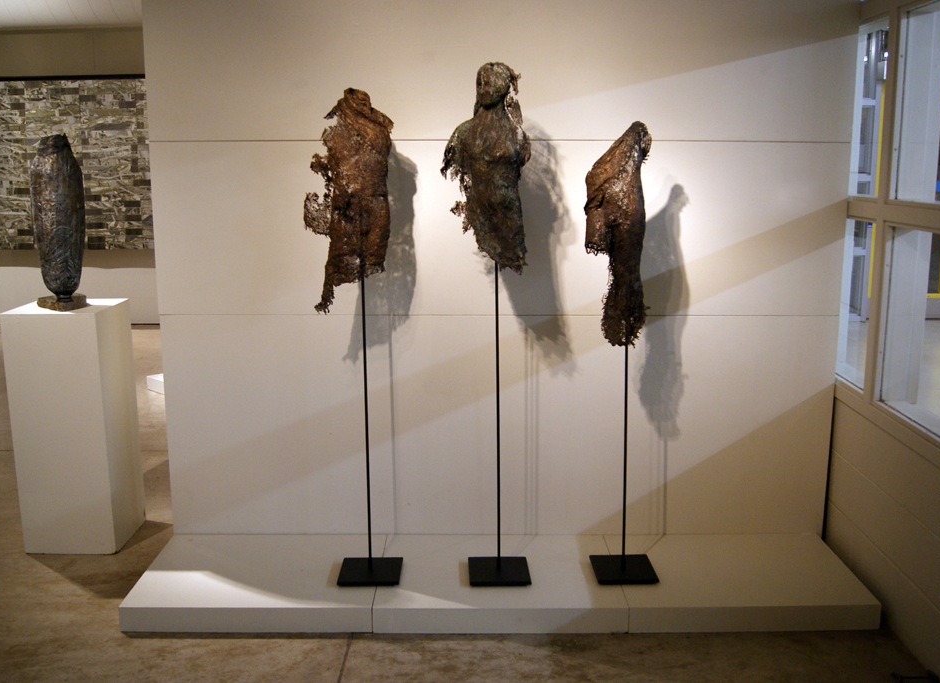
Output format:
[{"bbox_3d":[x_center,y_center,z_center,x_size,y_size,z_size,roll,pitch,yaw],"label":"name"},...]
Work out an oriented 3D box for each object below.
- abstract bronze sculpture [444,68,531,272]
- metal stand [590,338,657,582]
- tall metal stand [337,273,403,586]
[{"bbox_3d":[0.050,-0.550,3.004,0.280,0.657,0.173,0,11,0],"label":"abstract bronze sculpture"},{"bbox_3d":[0.536,0.411,3.212,0.206,0.817,0.206,0,11,0],"label":"metal stand"},{"bbox_3d":[-0.344,0.295,3.180,0.206,1.063,0.206,0,11,0],"label":"tall metal stand"}]

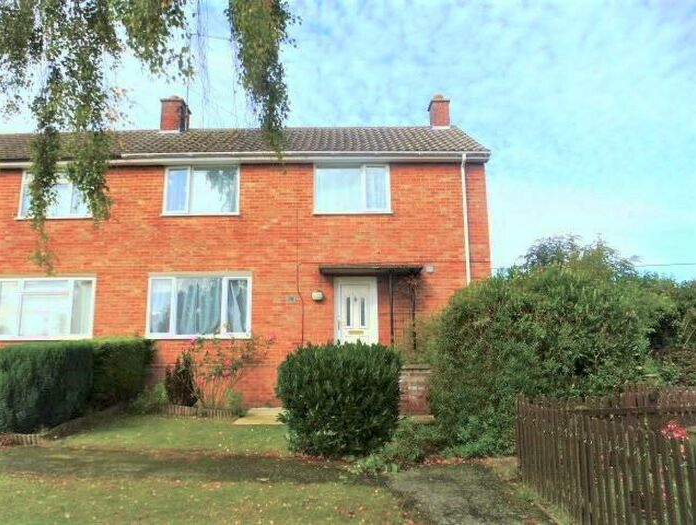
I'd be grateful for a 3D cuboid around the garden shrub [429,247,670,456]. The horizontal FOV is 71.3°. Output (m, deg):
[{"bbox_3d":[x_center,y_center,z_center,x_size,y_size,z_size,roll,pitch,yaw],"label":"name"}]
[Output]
[{"bbox_3d":[2.854,1.235,7.406,3.150,2.692,2.300,0,-9,1],"label":"garden shrub"}]

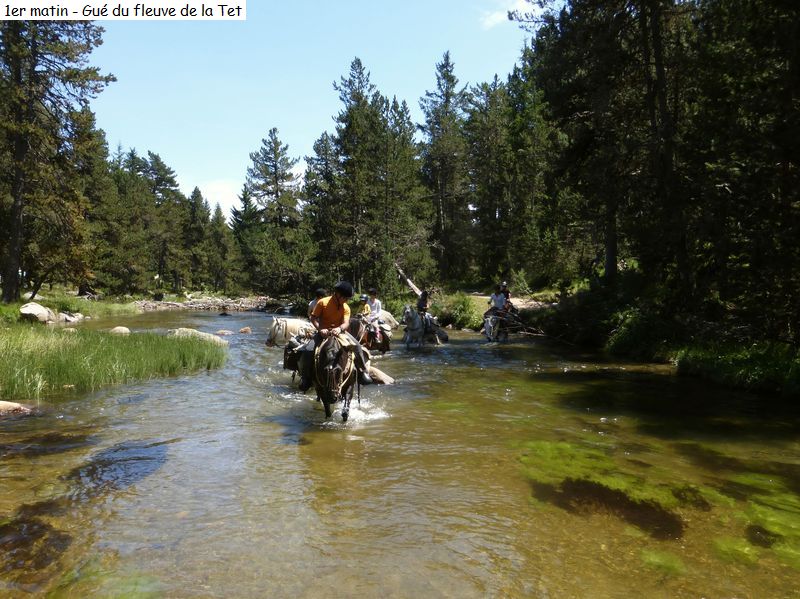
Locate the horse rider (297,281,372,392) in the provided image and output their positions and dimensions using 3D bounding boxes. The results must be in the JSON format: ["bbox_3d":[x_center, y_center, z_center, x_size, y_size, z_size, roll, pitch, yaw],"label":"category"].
[{"bbox_3d":[-0.930,0.480,7.900,0.880,1.480,0.750,0,1,-12],"label":"horse rider"}]

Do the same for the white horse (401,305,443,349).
[{"bbox_3d":[0.790,0.970,17.900,0.620,1.580,2.100,0,1,28],"label":"white horse"}]

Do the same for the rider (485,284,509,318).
[{"bbox_3d":[3.350,0.170,19.200,0.750,1.350,0.650,0,1,18],"label":"rider"}]

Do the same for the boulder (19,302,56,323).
[{"bbox_3d":[-20.200,0.760,31.000,1.800,1.120,1.400,0,1,-33],"label":"boulder"}]

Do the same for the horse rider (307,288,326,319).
[{"bbox_3d":[-1.620,0.460,11.200,0.700,1.380,0.600,0,1,-22],"label":"horse rider"}]

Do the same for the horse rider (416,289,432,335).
[{"bbox_3d":[0.810,0.380,17.900,0.600,1.420,0.650,0,1,28],"label":"horse rider"}]

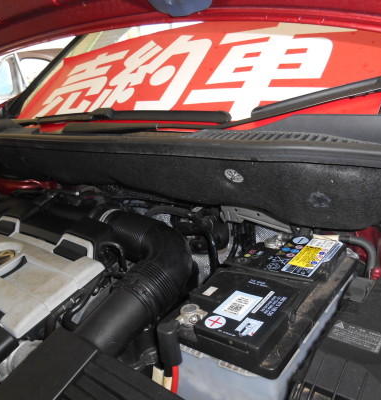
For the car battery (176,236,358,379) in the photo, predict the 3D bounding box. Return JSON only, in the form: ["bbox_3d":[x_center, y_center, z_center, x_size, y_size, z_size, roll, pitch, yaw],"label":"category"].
[{"bbox_3d":[0.119,0.204,0.601,0.175,0.190,0.278,5,22,39],"label":"car battery"}]

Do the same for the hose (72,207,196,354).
[{"bbox_3d":[-0.105,0.130,0.650,0.200,0.165,0.230,5,22,39],"label":"hose"}]

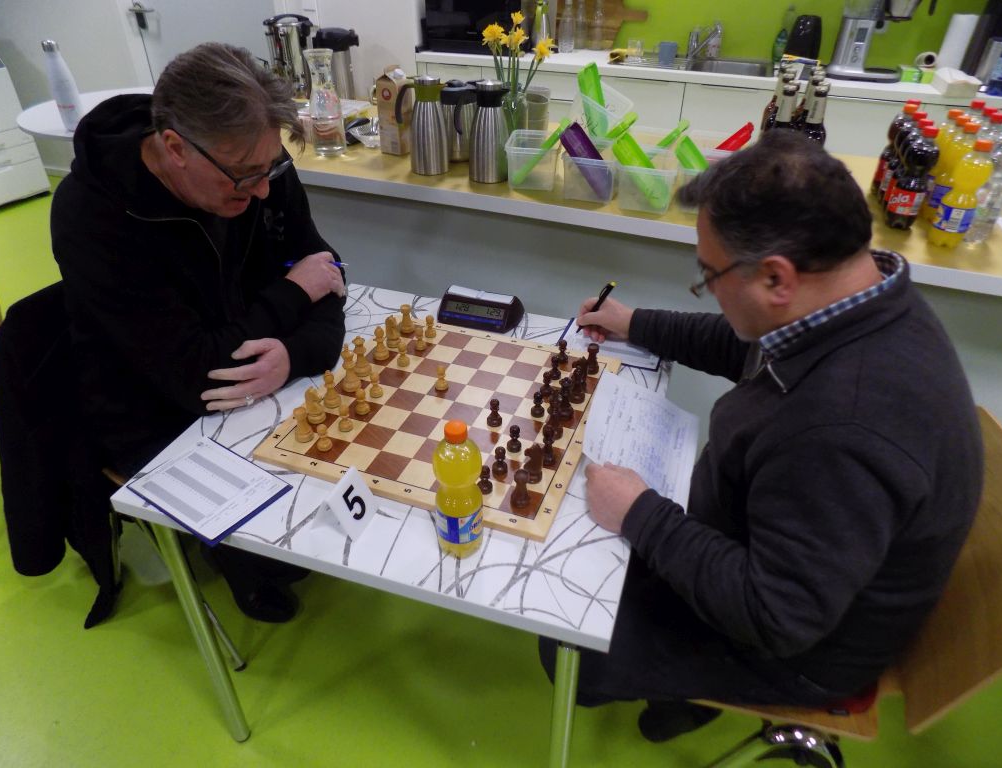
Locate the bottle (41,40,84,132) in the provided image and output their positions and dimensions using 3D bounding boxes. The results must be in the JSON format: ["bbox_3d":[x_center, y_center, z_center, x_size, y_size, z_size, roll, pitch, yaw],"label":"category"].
[{"bbox_3d":[-1.396,-0.949,2.172,0.072,0.260,0.072,-18,39,-25],"label":"bottle"}]

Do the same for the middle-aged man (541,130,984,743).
[{"bbox_3d":[0.377,0.225,1.214,0.680,1.300,0.660,9,35,12],"label":"middle-aged man"}]

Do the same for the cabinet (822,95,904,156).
[{"bbox_3d":[1.841,-1.153,3.617,0.600,0.790,0.580,13,36,16],"label":"cabinet"}]

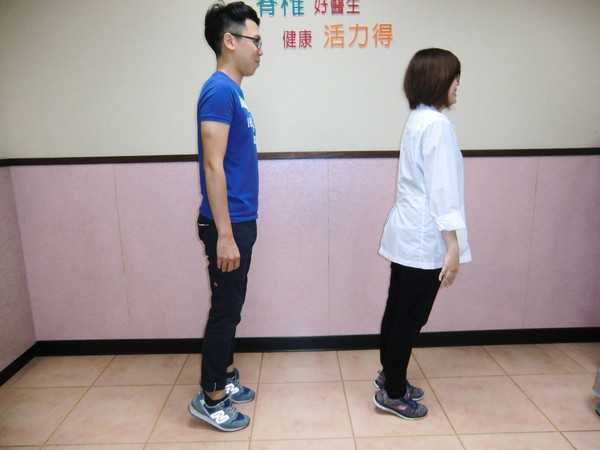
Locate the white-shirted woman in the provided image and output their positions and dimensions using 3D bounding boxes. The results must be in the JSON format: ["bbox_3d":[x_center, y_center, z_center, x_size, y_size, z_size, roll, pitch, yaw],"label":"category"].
[{"bbox_3d":[0.543,0.090,1.832,0.400,1.600,0.460,-2,11,0],"label":"white-shirted woman"}]

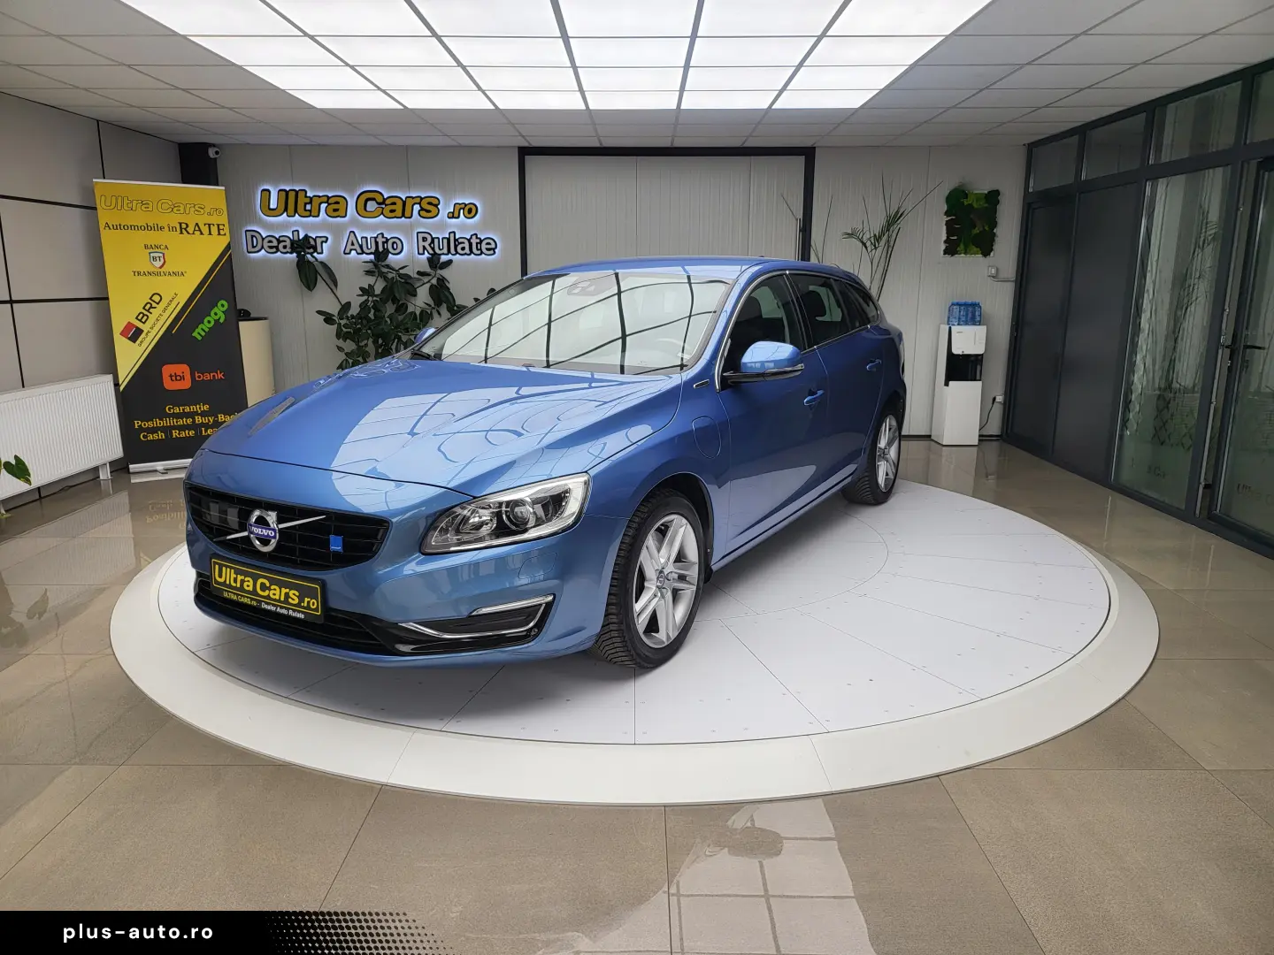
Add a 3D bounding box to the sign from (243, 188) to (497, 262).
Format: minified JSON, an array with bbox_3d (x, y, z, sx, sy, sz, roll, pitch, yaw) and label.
[{"bbox_3d":[-2.326,-2.229,7.736,2.223,0.579,0.071,0,13,0],"label":"sign"}]

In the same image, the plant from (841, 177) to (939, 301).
[{"bbox_3d":[1.984,-1.326,7.323,0.950,2.250,0.900,0,13,0],"label":"plant"}]

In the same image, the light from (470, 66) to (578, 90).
[{"bbox_3d":[-0.635,-2.300,5.062,0.591,0.051,0.596,0,13,0],"label":"light"}]

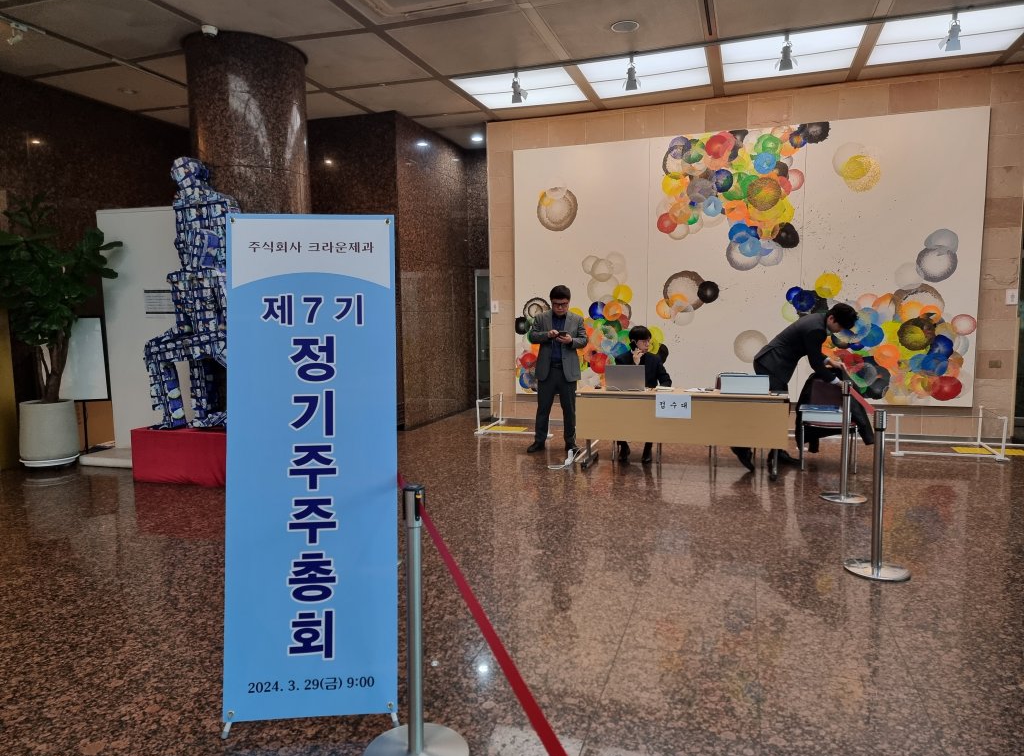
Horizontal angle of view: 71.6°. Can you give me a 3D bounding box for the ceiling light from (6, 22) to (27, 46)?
[{"bbox_3d":[-4.035,-2.781,5.786,0.140,0.170,0.120,-1,5,0],"label":"ceiling light"}]

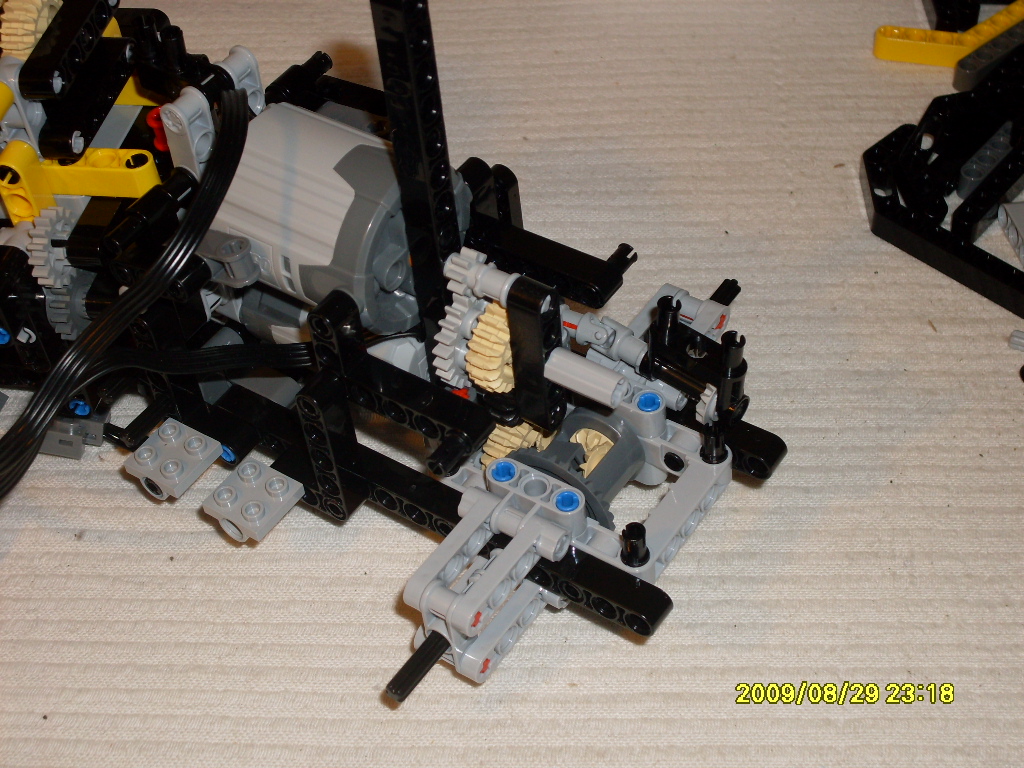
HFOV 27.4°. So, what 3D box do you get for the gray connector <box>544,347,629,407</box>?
[{"bbox_3d":[0.015,-0.001,0.428,0.016,0.007,0.007,24,53,28],"label":"gray connector"}]

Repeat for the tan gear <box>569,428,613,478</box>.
[{"bbox_3d":[0.018,0.016,0.456,0.013,0.013,0.007,24,55,26],"label":"tan gear"}]

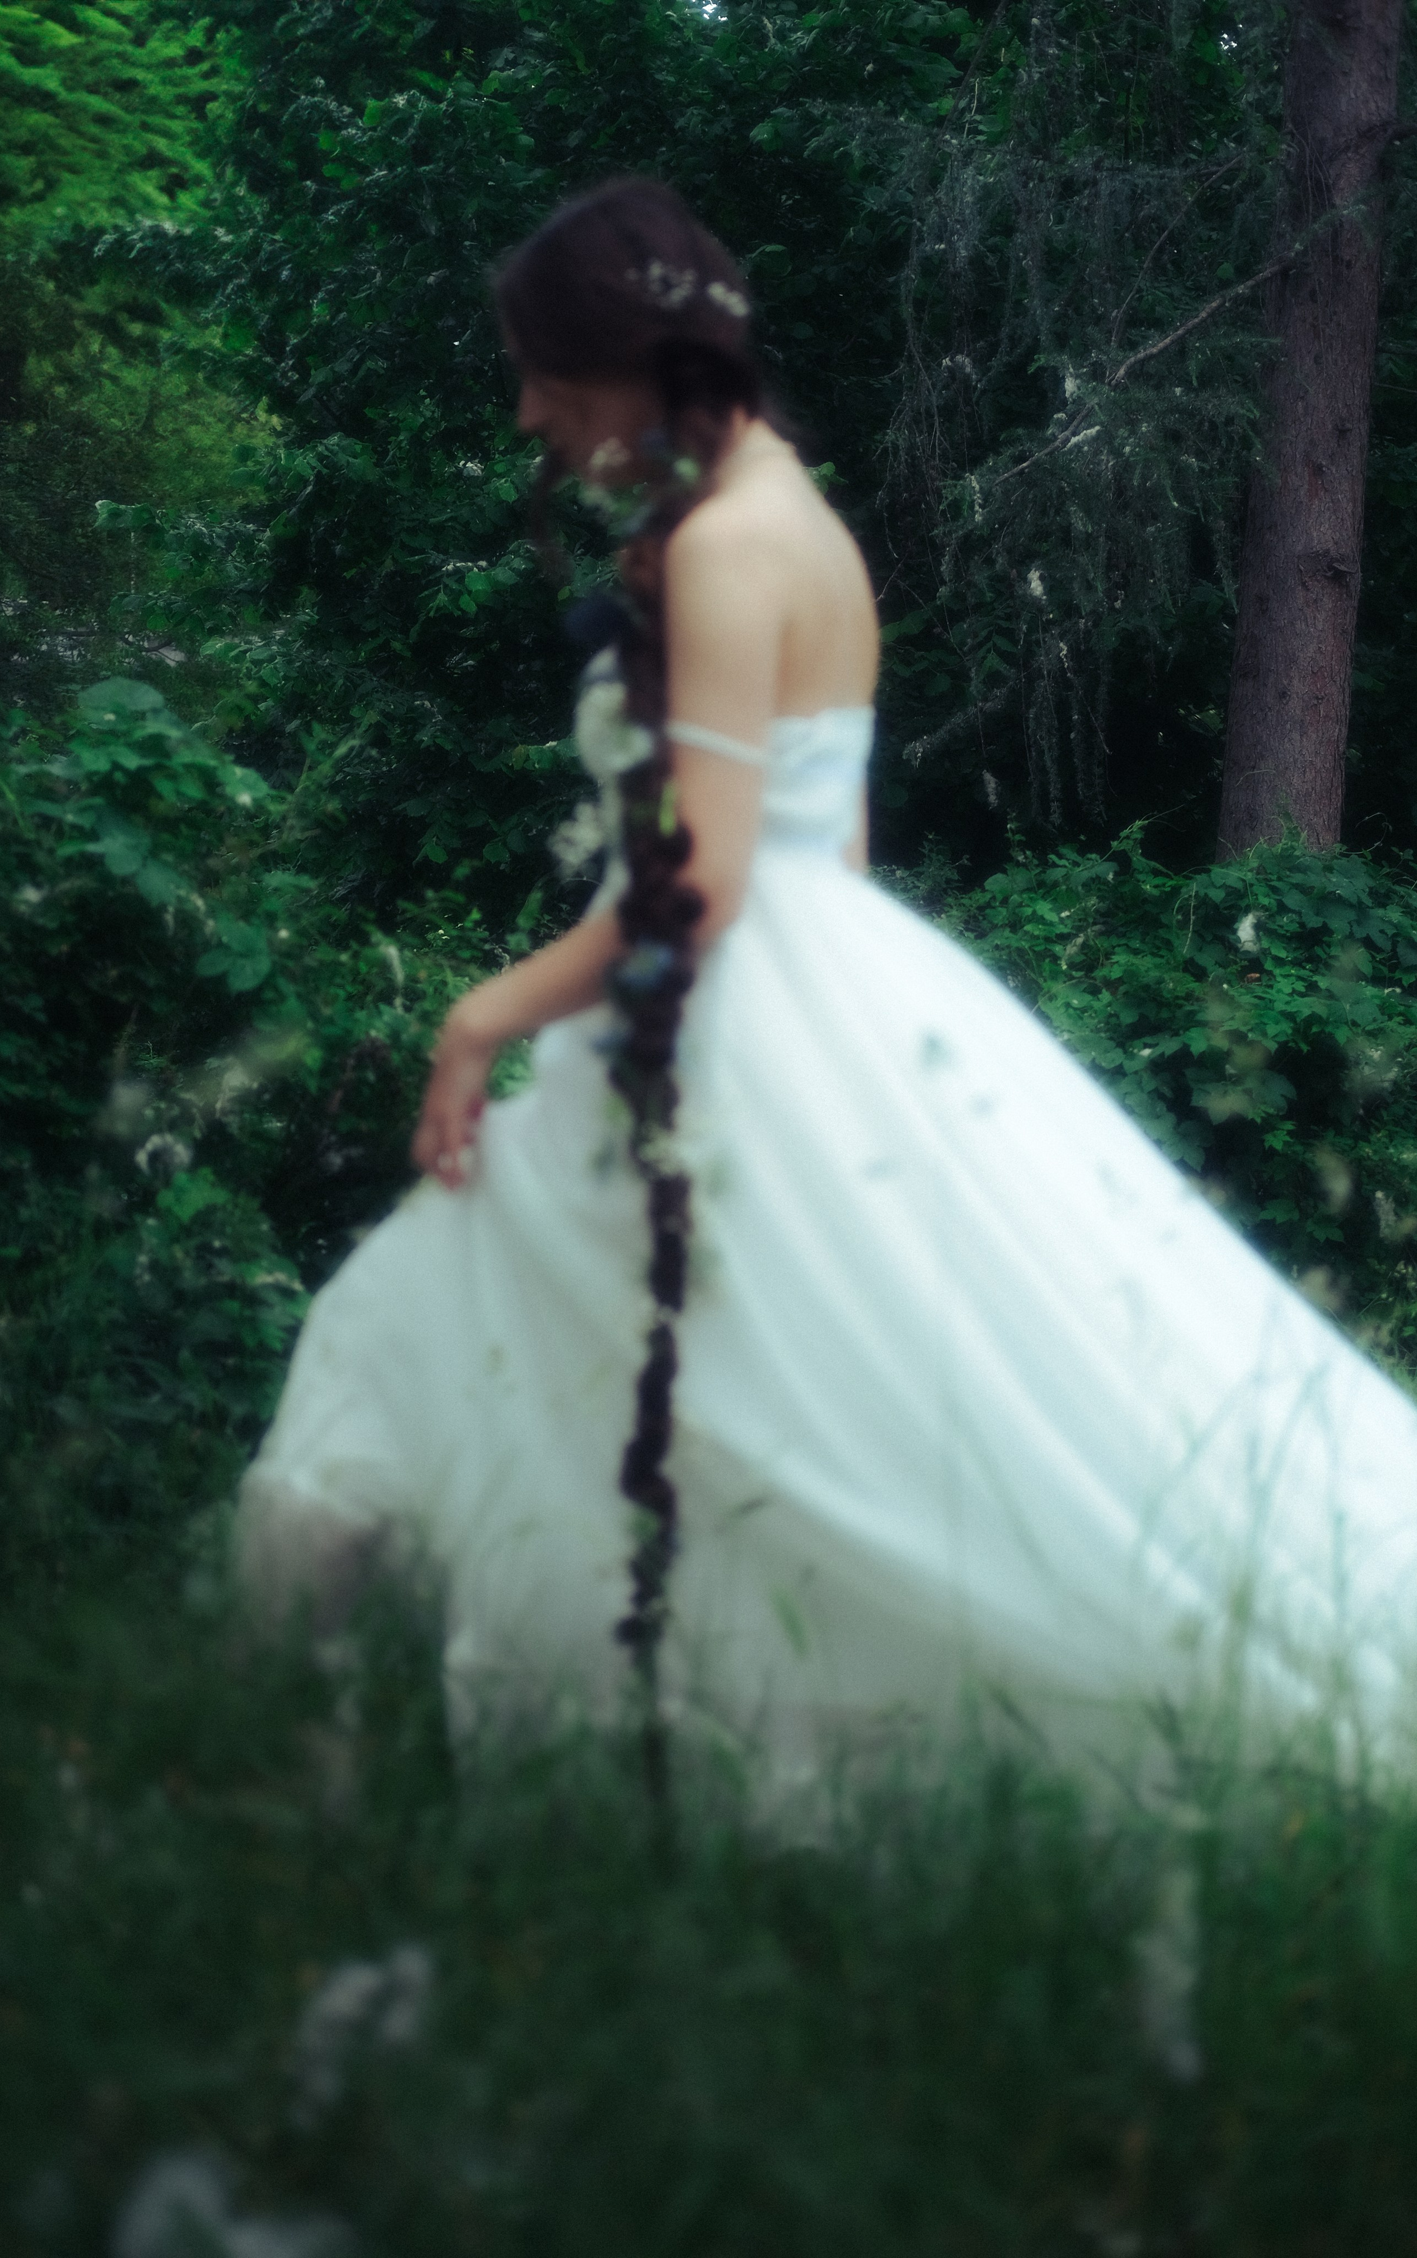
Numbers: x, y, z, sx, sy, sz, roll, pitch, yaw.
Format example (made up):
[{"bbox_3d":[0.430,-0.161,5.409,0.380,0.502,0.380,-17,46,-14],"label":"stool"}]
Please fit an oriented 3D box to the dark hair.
[{"bbox_3d":[-0.063,-0.118,2.670,0.205,1.300,0.260,0,3,6],"label":"dark hair"}]

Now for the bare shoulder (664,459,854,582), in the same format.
[{"bbox_3d":[0.038,-0.481,2.640,0.125,0.105,0.180,1,3,19],"label":"bare shoulder"}]

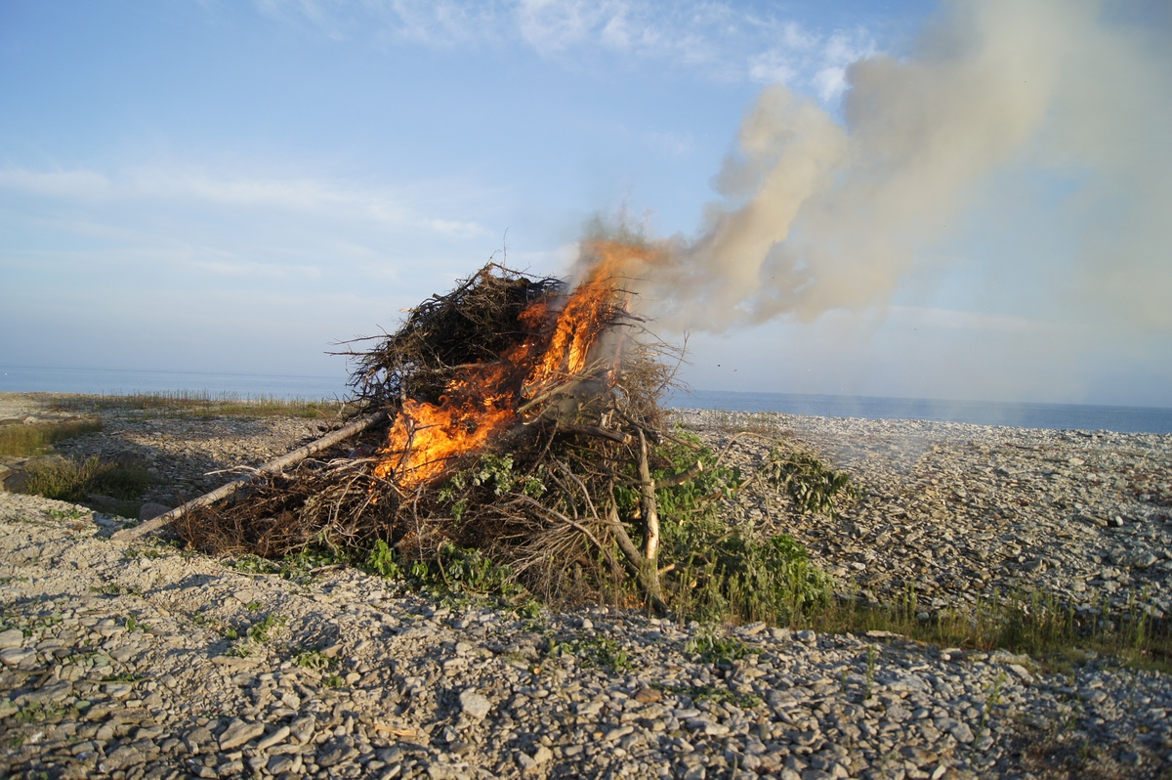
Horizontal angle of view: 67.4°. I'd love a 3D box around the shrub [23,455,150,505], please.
[{"bbox_3d":[-6.359,1.165,11.200,1.450,0.580,0.900,2,0,-18],"label":"shrub"}]

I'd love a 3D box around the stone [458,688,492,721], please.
[{"bbox_3d":[-0.538,1.535,4.300,0.145,0.060,0.135,6,31,6],"label":"stone"}]

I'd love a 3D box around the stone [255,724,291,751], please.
[{"bbox_3d":[-1.357,1.502,3.800,0.155,0.040,0.075,-22,18,-23],"label":"stone"}]

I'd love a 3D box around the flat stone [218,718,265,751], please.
[{"bbox_3d":[-1.493,1.498,3.820,0.190,0.045,0.120,-16,20,-17],"label":"flat stone"}]

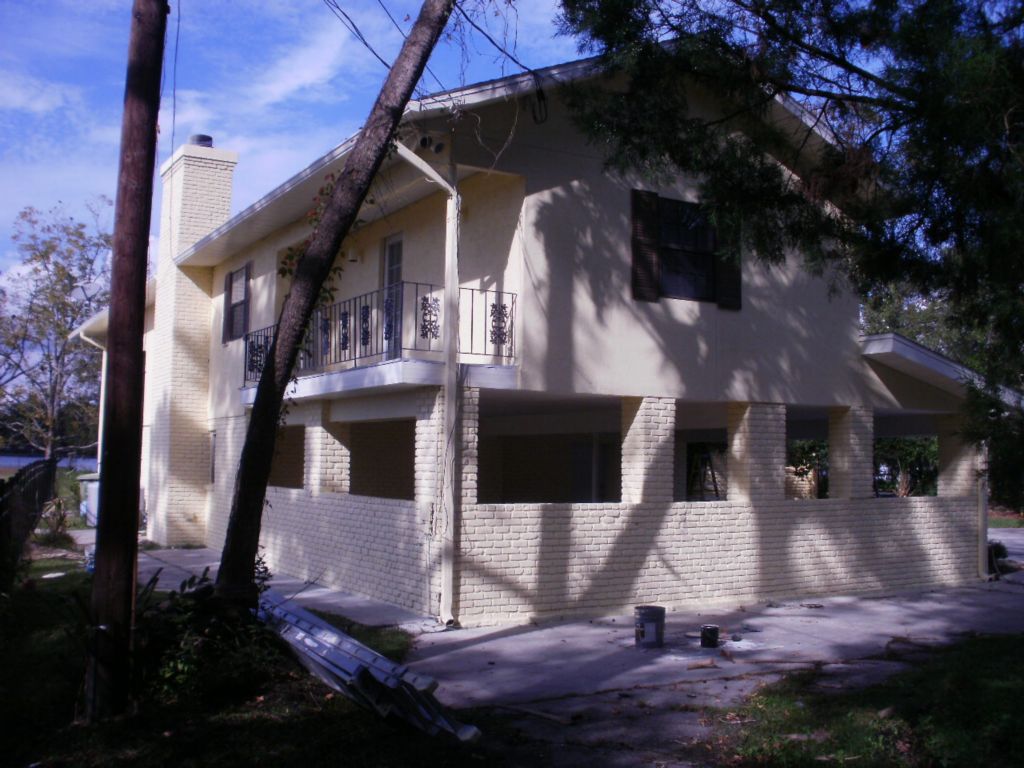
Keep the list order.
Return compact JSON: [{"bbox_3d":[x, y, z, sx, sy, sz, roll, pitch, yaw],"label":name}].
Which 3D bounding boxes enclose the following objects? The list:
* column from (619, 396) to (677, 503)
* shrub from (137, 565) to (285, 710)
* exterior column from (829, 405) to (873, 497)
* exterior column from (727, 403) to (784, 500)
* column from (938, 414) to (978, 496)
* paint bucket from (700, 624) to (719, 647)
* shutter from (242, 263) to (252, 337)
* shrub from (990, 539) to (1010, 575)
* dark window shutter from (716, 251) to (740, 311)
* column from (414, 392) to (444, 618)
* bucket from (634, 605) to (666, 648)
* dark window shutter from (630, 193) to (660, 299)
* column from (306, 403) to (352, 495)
[{"bbox_3d":[1.607,0.774,12.587,0.481,1.222,0.396,3,-5,-30],"label":"column"},{"bbox_3d":[-2.323,1.824,8.150,1.030,0.950,0.950,2,-4,-16],"label":"shrub"},{"bbox_3d":[4.556,0.926,14.338,0.435,1.209,0.405,3,-5,-30],"label":"exterior column"},{"bbox_3d":[3.082,0.847,13.429,0.594,1.211,0.396,3,-5,-30],"label":"exterior column"},{"bbox_3d":[6.428,1.030,15.338,0.440,1.172,0.396,3,-5,-30],"label":"column"},{"bbox_3d":[1.902,2.421,10.211,0.168,0.194,0.168,1,-4,0],"label":"paint bucket"},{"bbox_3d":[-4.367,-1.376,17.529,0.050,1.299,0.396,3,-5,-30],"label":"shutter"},{"bbox_3d":[8.144,2.874,17.864,0.460,0.490,0.460,3,-5,-30],"label":"shrub"},{"bbox_3d":[2.693,-1.557,13.103,0.376,1.300,0.044,3,-5,-30],"label":"dark window shutter"},{"bbox_3d":[-0.708,1.271,11.385,0.440,2.455,0.581,3,-5,-30],"label":"column"},{"bbox_3d":[1.325,2.327,10.201,0.291,0.360,0.291,1,-4,0],"label":"bucket"},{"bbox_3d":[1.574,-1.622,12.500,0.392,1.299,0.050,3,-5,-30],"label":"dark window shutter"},{"bbox_3d":[-2.541,0.867,14.661,0.407,1.207,0.651,3,-5,-30],"label":"column"}]

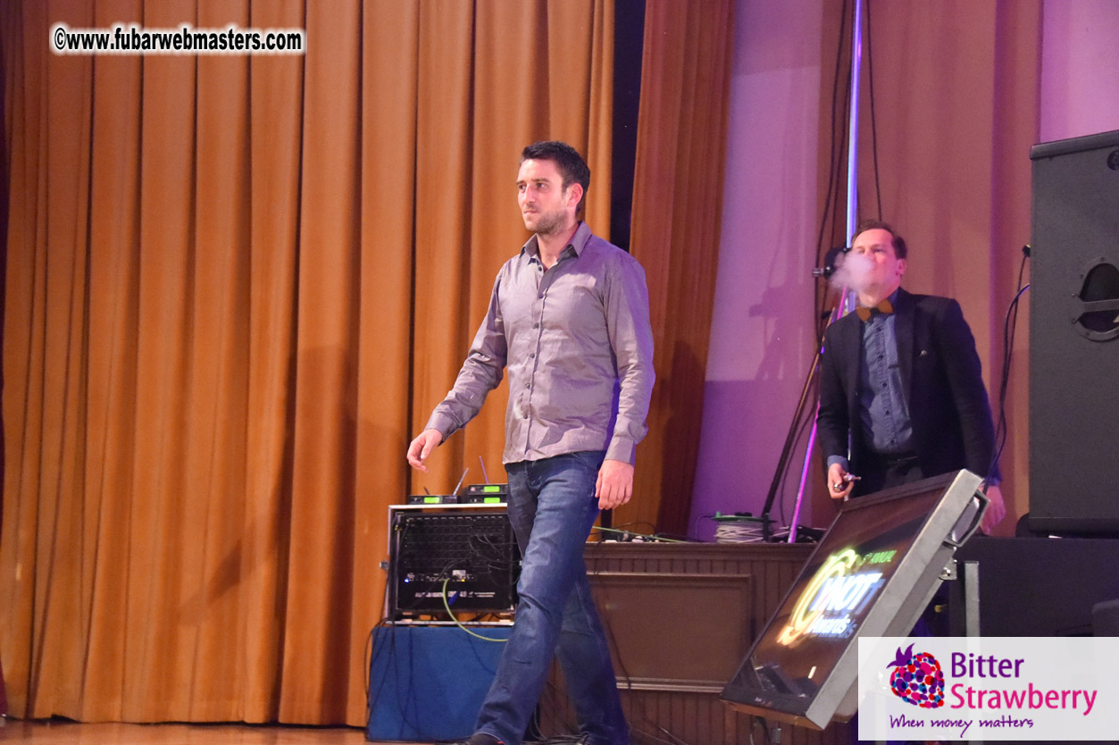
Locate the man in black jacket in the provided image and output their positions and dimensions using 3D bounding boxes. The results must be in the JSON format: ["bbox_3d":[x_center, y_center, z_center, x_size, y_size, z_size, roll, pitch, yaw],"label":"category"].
[{"bbox_3d":[1.180,0.360,6.470,0.560,1.770,0.400,-2,-7,28],"label":"man in black jacket"}]

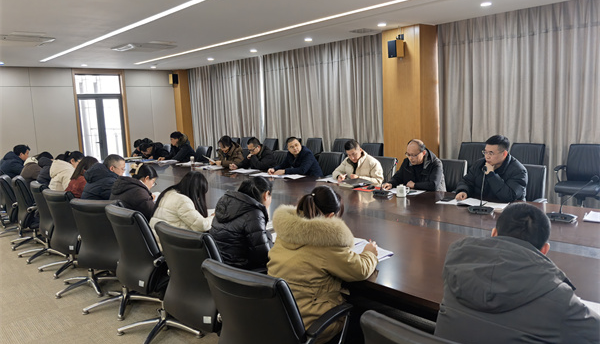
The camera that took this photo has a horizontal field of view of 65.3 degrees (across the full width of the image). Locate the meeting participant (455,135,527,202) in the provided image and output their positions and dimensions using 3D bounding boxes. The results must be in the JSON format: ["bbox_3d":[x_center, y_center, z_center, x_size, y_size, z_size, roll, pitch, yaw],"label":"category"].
[{"bbox_3d":[1.831,0.299,4.449,0.800,1.270,0.600,-8,9,-37],"label":"meeting participant"}]

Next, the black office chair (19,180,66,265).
[{"bbox_3d":[-2.598,0.585,5.114,0.620,0.970,0.660,5,11,44],"label":"black office chair"}]

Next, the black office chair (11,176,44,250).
[{"bbox_3d":[-3.097,0.509,5.622,0.630,0.955,0.620,-10,11,-44],"label":"black office chair"}]

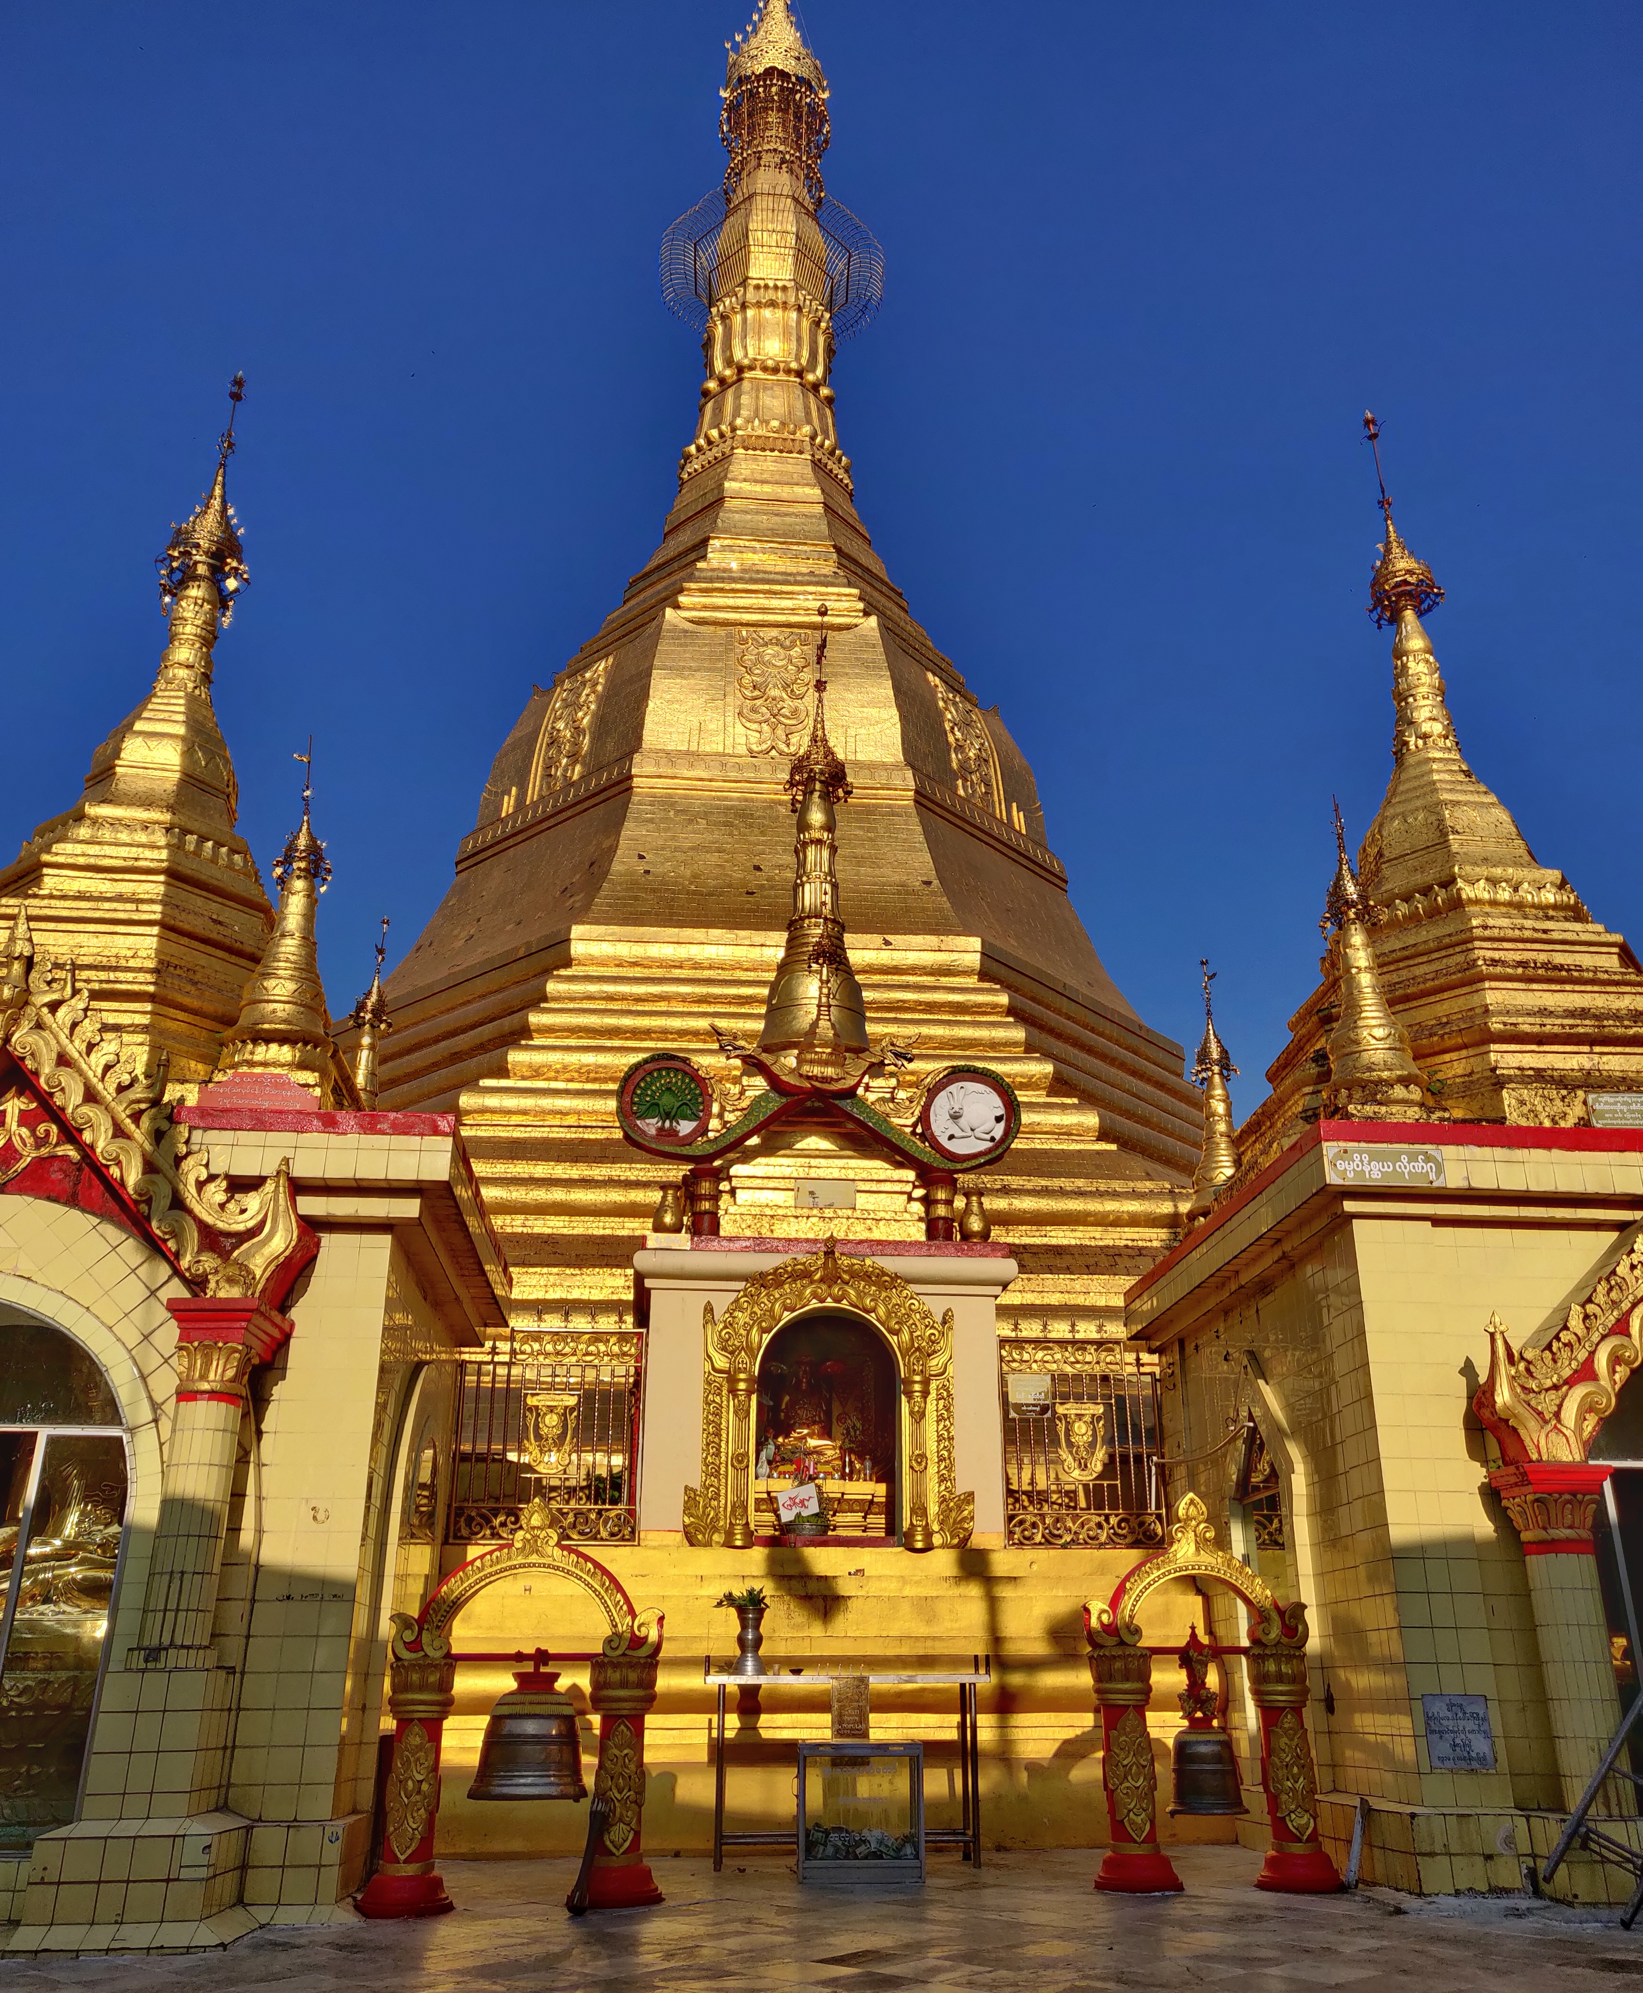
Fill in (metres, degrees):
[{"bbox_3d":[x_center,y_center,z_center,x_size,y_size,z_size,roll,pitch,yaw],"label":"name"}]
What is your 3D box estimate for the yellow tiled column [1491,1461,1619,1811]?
[{"bbox_3d":[4.960,4.202,10.468,0.586,2.074,0.572,2,-22,-4],"label":"yellow tiled column"}]

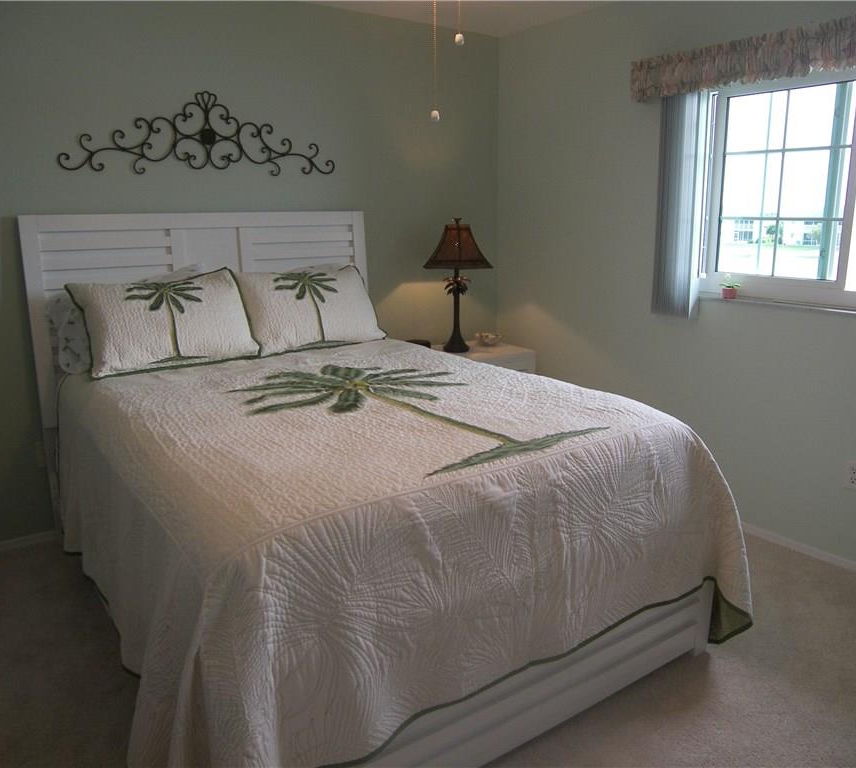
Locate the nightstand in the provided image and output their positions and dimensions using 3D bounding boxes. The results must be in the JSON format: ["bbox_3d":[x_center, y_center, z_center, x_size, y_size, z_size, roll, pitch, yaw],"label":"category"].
[{"bbox_3d":[0.229,0.128,4.151,0.610,0.660,0.460,-10,16,-34],"label":"nightstand"}]

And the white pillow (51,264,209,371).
[{"bbox_3d":[-1.251,-0.286,3.062,0.660,0.440,0.180,-10,-6,-34],"label":"white pillow"}]

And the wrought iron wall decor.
[{"bbox_3d":[-1.014,-1.157,3.280,1.292,0.364,0.030,-10,16,-34],"label":"wrought iron wall decor"}]

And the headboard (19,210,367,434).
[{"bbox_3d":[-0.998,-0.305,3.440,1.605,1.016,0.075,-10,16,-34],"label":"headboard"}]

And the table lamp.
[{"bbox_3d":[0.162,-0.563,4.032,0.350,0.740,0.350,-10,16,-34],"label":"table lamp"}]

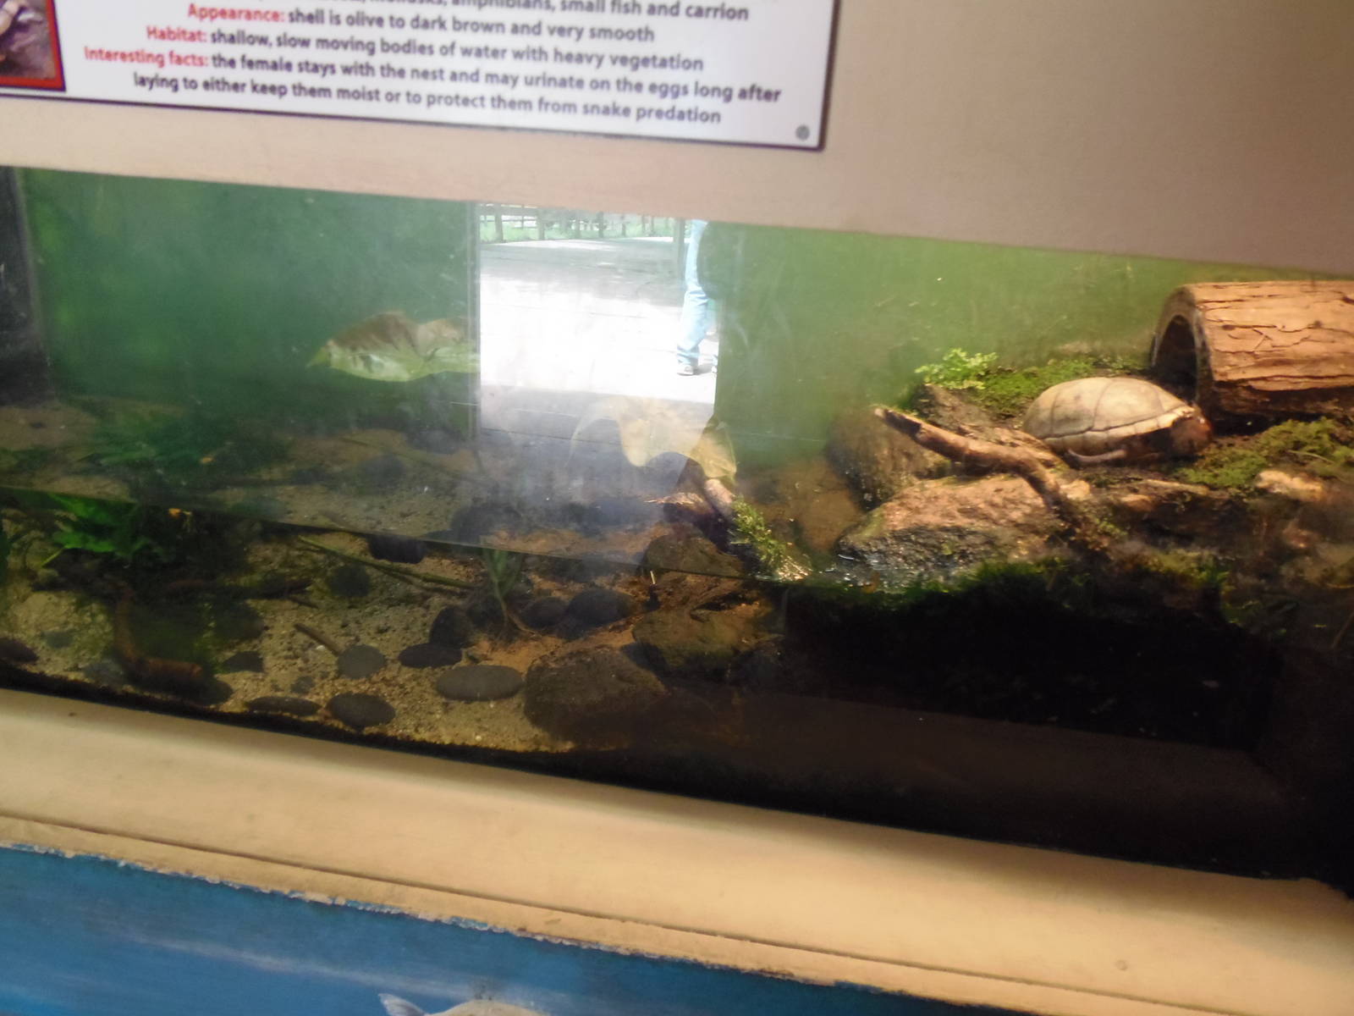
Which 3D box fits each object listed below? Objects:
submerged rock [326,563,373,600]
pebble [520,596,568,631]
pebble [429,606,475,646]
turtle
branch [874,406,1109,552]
[{"bbox_3d":[-0.286,0.063,0.819,0.040,0.028,0.036,7,20,7],"label":"submerged rock"},{"bbox_3d":[-0.107,0.085,0.752,0.039,0.026,0.032,7,20,7],"label":"pebble"},{"bbox_3d":[-0.179,0.095,0.748,0.038,0.033,0.033,7,20,7],"label":"pebble"},{"bbox_3d":[0.307,-0.061,0.659,0.129,0.060,0.085,4,20,0],"label":"turtle"},{"bbox_3d":[0.211,-0.026,0.637,0.182,0.068,0.048,21,26,39],"label":"branch"}]

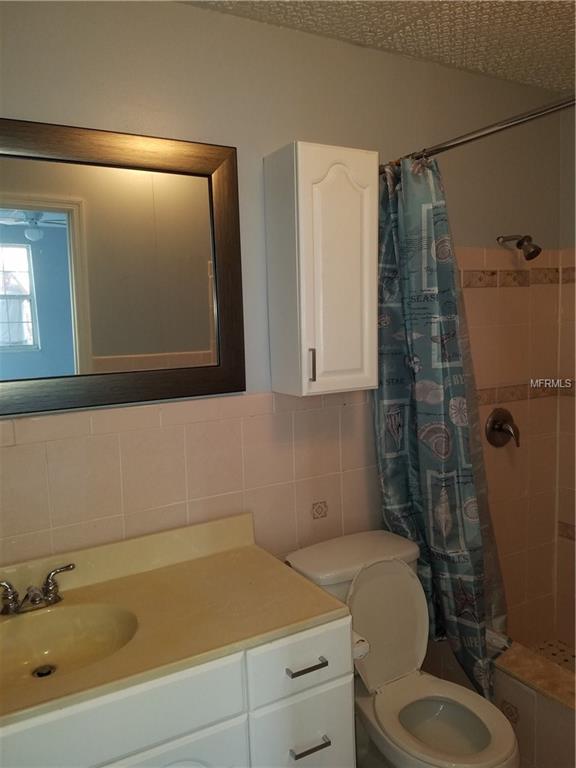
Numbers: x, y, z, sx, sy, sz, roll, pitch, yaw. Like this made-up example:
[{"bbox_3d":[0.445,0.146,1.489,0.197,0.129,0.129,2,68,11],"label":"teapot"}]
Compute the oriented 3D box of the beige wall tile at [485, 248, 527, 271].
[{"bbox_3d":[0.889,-0.513,2.392,0.221,0.091,0.012,-5,7,-30],"label":"beige wall tile"}]

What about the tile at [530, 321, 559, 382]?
[{"bbox_3d":[1.138,-0.139,2.568,0.203,0.257,0.012,-5,7,-30],"label":"tile"}]

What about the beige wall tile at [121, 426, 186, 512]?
[{"bbox_3d":[-0.418,0.264,1.803,0.200,0.251,0.010,-5,8,-29],"label":"beige wall tile"}]

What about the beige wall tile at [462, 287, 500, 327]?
[{"bbox_3d":[0.810,-0.322,2.425,0.200,0.165,0.012,-6,7,-28],"label":"beige wall tile"}]

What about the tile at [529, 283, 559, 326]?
[{"bbox_3d":[1.131,-0.345,2.546,0.203,0.158,0.012,-5,7,-30],"label":"tile"}]

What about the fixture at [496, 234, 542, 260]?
[{"bbox_3d":[0.944,-0.559,2.361,0.068,0.105,0.190,-6,7,-28],"label":"fixture"}]

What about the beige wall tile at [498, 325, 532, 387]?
[{"bbox_3d":[0.997,-0.123,2.547,0.200,0.250,0.012,-6,7,-28],"label":"beige wall tile"}]

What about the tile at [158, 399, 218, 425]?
[{"bbox_3d":[-0.314,0.092,1.846,0.200,0.069,0.010,-5,8,-29],"label":"tile"}]

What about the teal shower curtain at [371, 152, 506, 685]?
[{"bbox_3d":[0.561,0.151,2.058,0.240,1.815,0.440,-5,8,-29],"label":"teal shower curtain"}]

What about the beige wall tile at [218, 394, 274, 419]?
[{"bbox_3d":[-0.138,0.075,1.945,0.200,0.069,0.010,-5,8,-29],"label":"beige wall tile"}]

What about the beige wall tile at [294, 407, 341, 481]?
[{"bbox_3d":[0.111,0.213,2.101,0.200,0.251,0.010,-5,8,-29],"label":"beige wall tile"}]

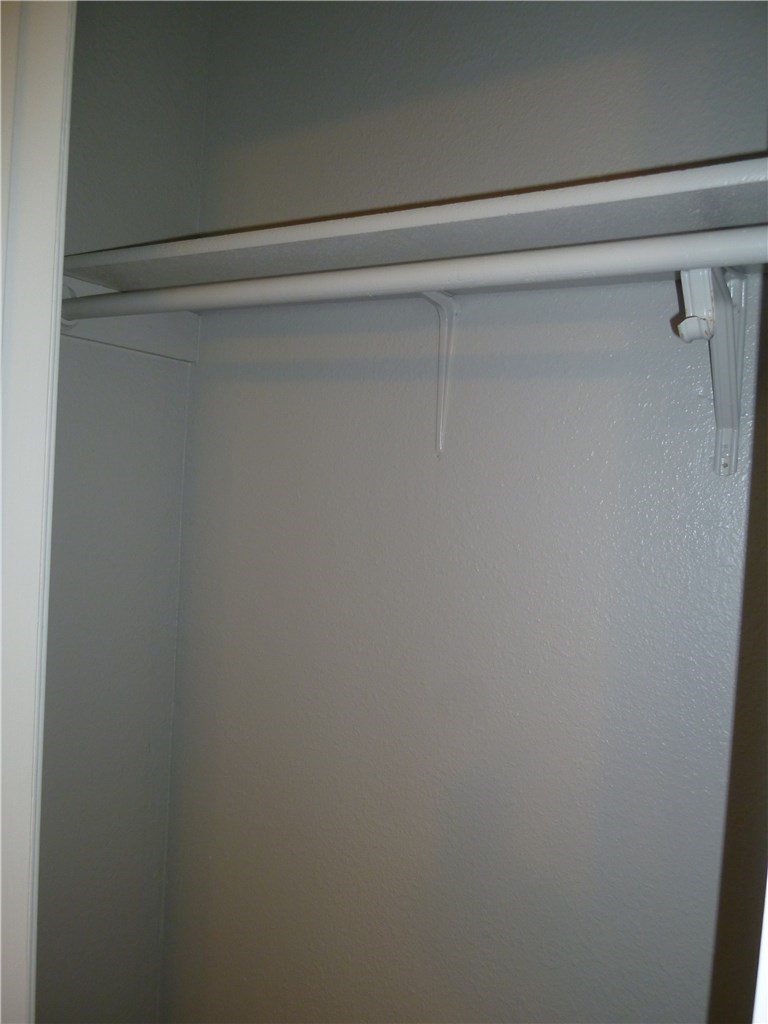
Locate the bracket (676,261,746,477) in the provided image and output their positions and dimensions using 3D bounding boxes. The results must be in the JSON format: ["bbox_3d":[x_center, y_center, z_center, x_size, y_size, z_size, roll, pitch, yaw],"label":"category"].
[{"bbox_3d":[0.376,-0.177,0.834,0.037,0.259,0.301,4,2,31],"label":"bracket"}]

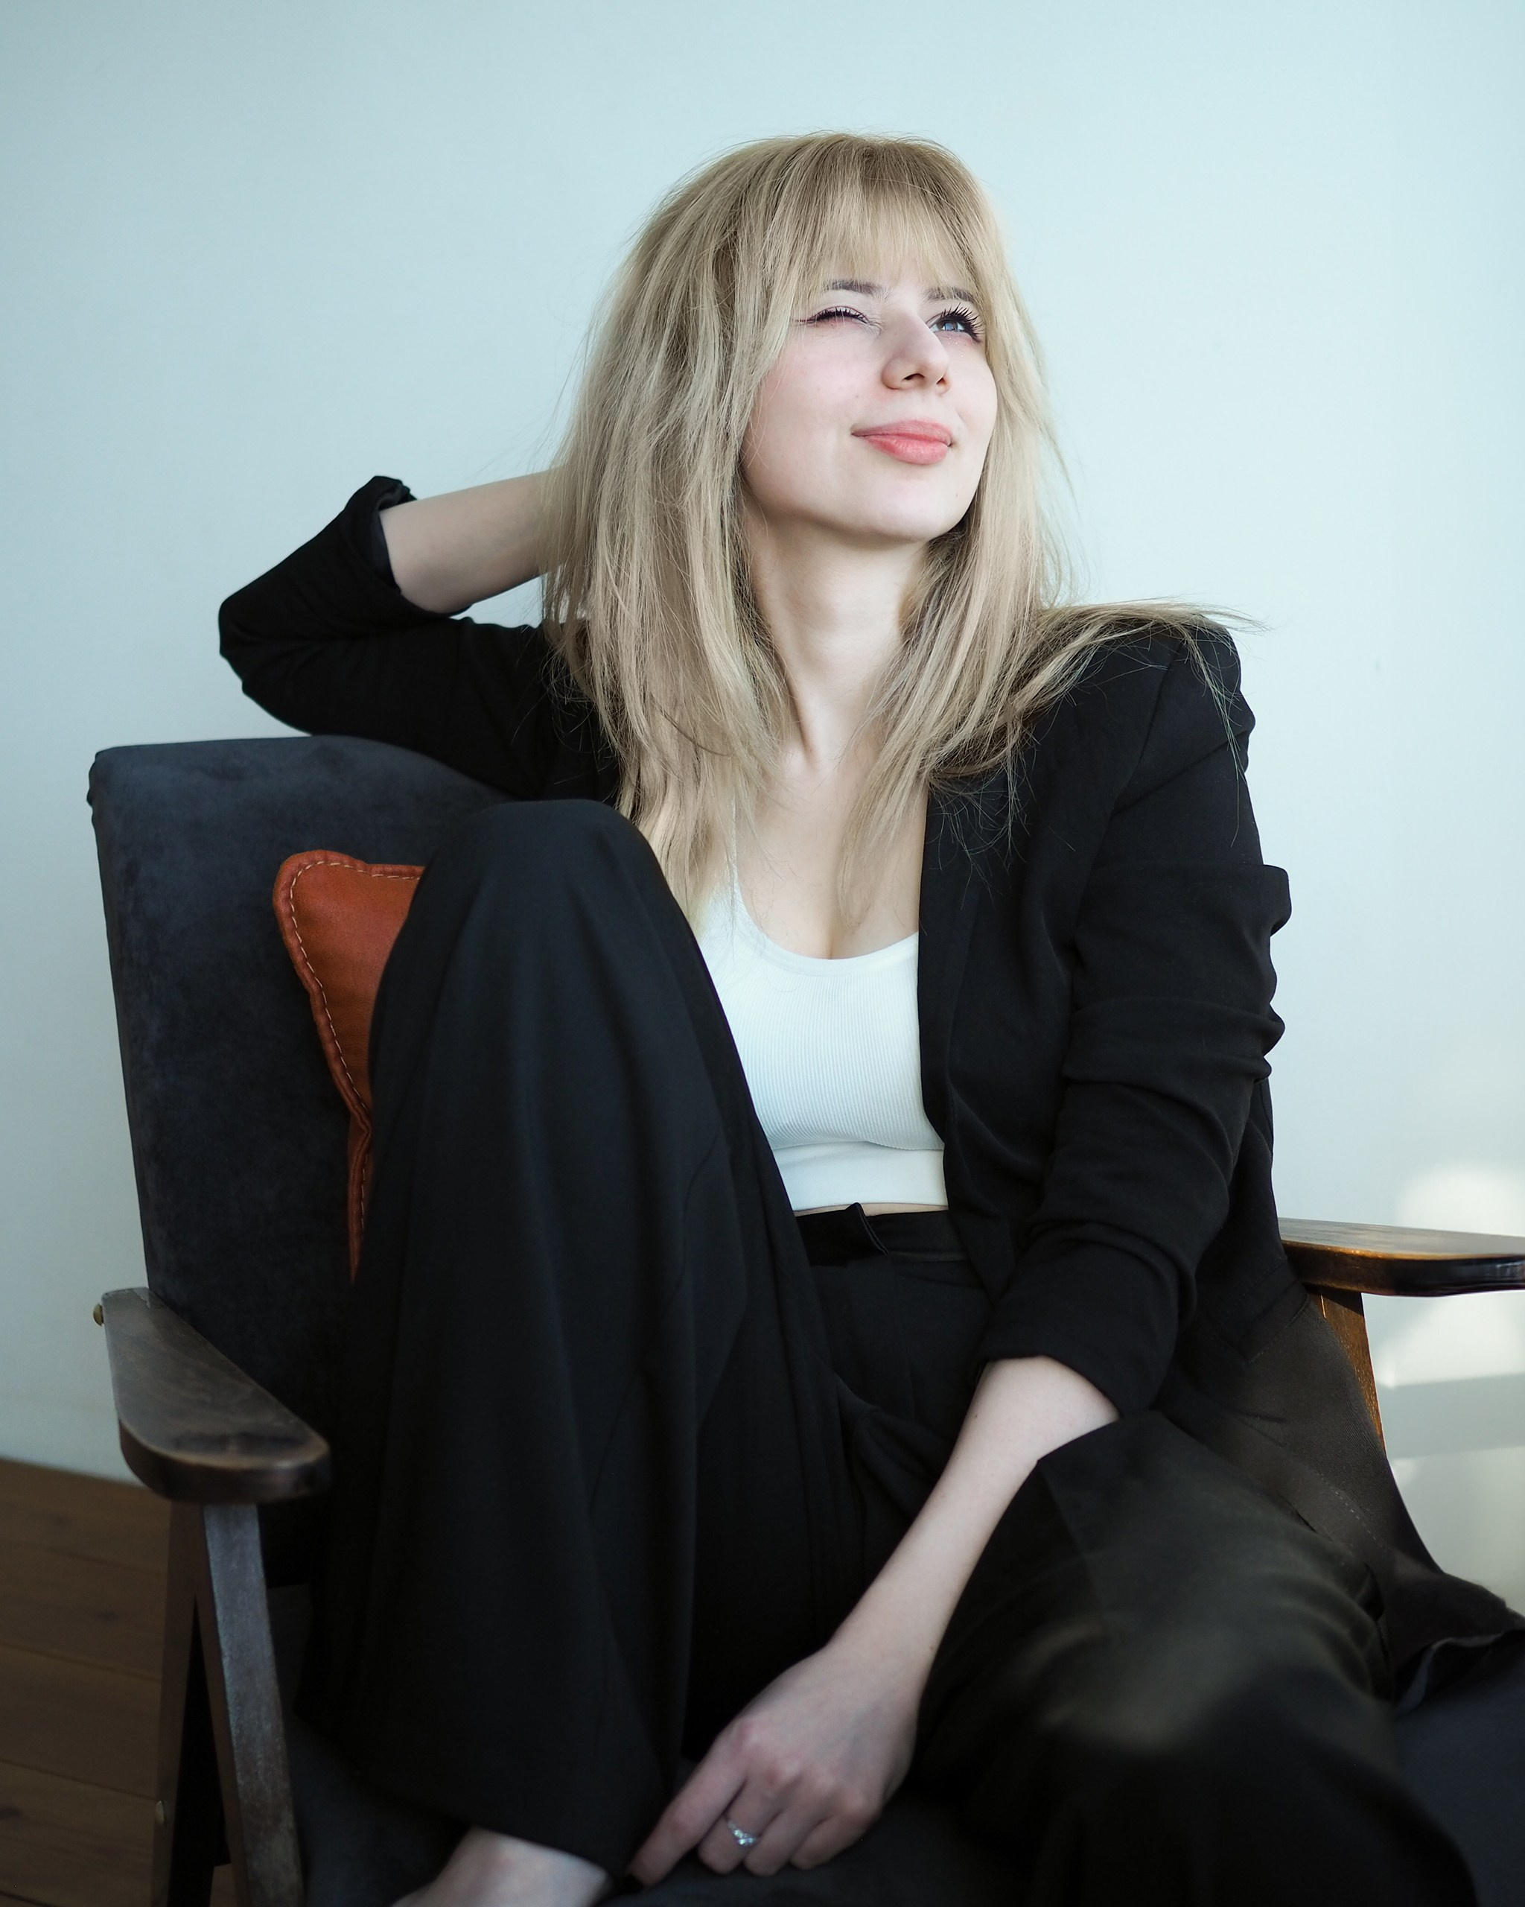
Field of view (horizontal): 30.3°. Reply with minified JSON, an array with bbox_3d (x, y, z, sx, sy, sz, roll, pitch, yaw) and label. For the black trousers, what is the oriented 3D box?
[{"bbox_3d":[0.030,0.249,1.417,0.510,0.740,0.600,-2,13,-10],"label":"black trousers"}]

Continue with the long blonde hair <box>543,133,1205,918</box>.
[{"bbox_3d":[0.055,-0.255,1.541,0.320,0.400,0.280,-5,13,-21],"label":"long blonde hair"}]

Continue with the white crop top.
[{"bbox_3d":[0.050,-0.021,1.552,0.290,0.290,0.230,-1,13,-6],"label":"white crop top"}]

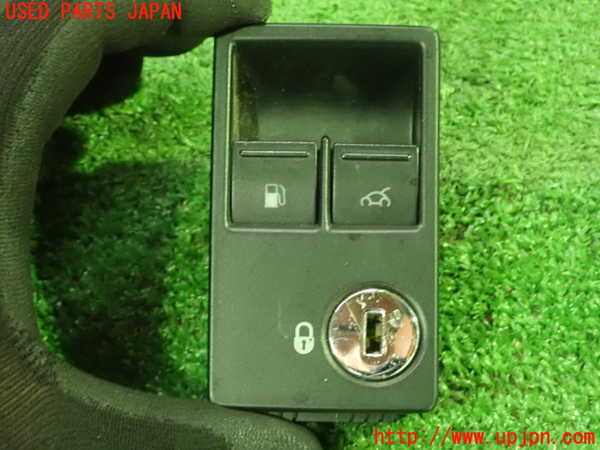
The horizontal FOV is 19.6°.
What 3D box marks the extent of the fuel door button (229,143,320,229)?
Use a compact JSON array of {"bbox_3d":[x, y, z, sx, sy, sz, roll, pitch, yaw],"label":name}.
[{"bbox_3d":[-0.006,-0.009,0.382,0.018,0.007,0.018,1,85,0],"label":"fuel door button"}]

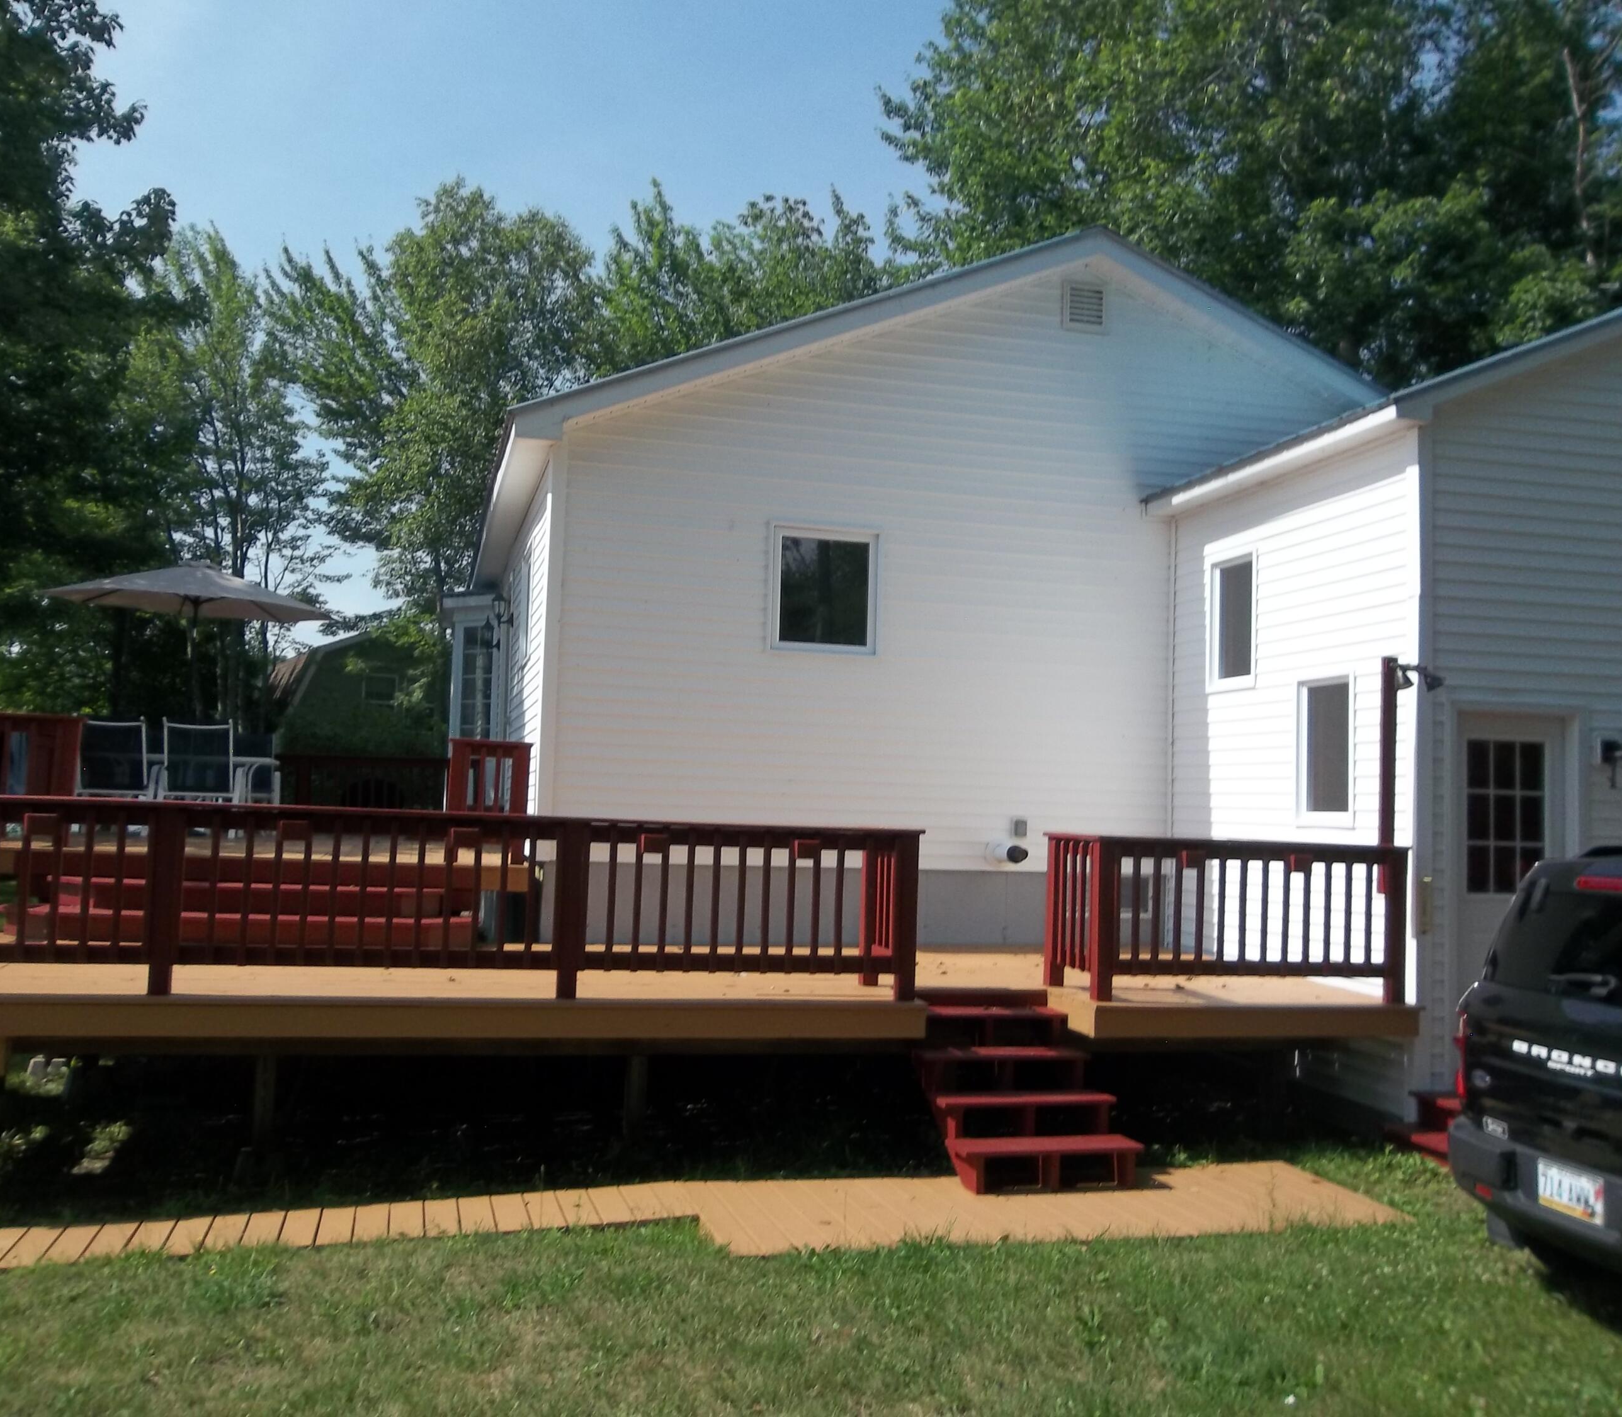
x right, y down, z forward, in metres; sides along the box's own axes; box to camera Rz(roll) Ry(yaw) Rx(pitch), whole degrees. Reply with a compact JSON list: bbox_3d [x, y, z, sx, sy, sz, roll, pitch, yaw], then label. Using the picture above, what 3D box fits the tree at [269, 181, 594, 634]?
[{"bbox_3d":[-6.931,-2.904,25.546,5.443,12.854,5.443,3,-4,-15],"label":"tree"}]

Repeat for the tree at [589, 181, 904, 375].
[{"bbox_3d":[-1.492,-3.088,27.509,6.002,13.922,6.002,3,-4,-15],"label":"tree"}]

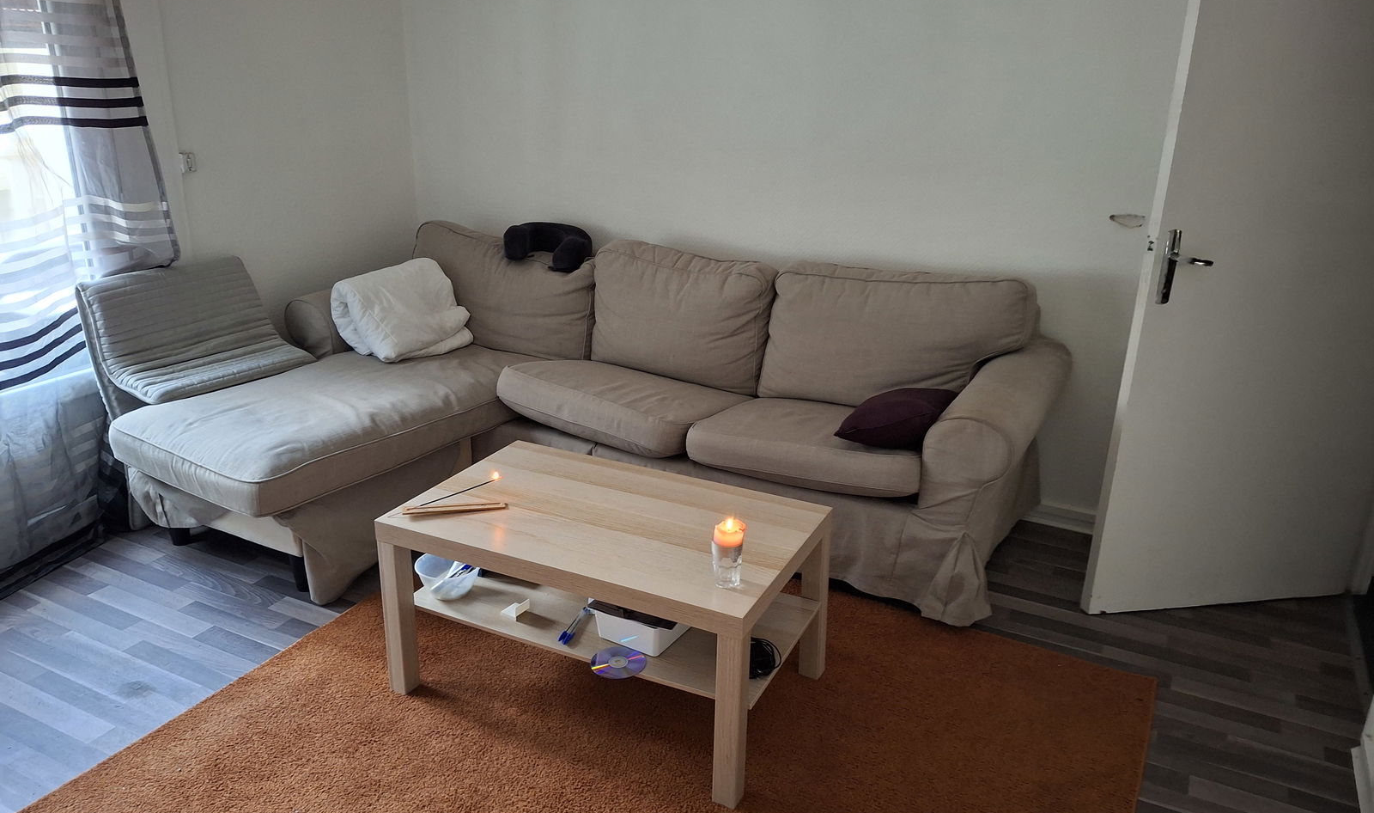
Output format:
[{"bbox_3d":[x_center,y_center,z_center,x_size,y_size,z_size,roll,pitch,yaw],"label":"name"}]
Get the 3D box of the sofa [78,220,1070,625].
[{"bbox_3d":[-0.337,0.012,3.045,2.560,0.850,1.635,11,22,27],"label":"sofa"}]

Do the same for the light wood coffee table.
[{"bbox_3d":[-0.182,0.458,2.364,0.900,0.450,0.550,10,21,24],"label":"light wood coffee table"}]

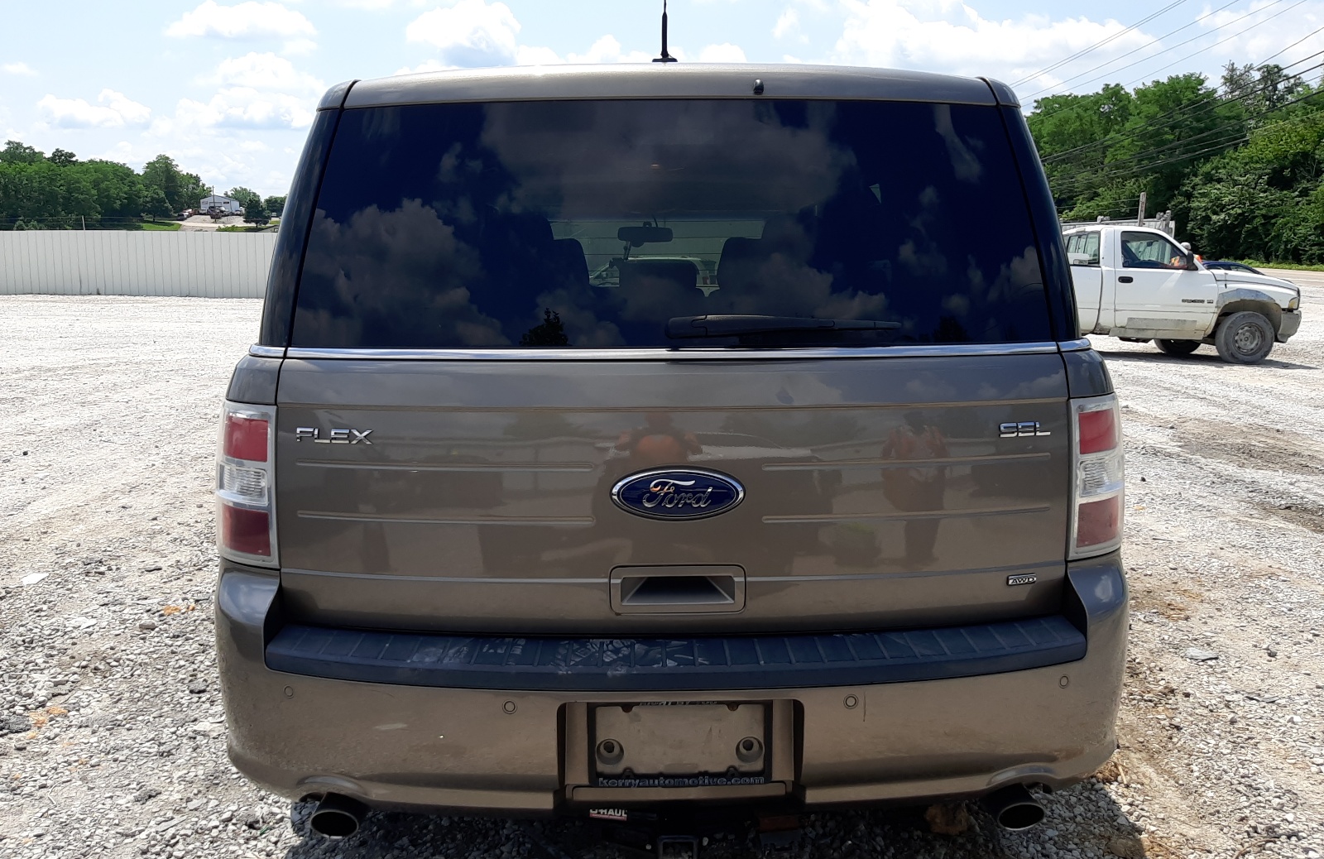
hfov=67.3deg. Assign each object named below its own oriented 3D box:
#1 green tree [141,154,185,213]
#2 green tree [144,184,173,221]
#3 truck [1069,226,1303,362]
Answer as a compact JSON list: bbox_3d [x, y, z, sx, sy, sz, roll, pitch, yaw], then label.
[{"bbox_3d":[-122.704,-60.142,245.000,11.000,14.800,11.000,5,11,25],"label":"green tree"},{"bbox_3d":[-113.974,-51.253,225.000,6.700,8.400,6.700,5,11,25],"label":"green tree"},{"bbox_3d":[5.948,-2.001,14.314,5.450,1.830,2.000,1,10,3],"label":"truck"}]

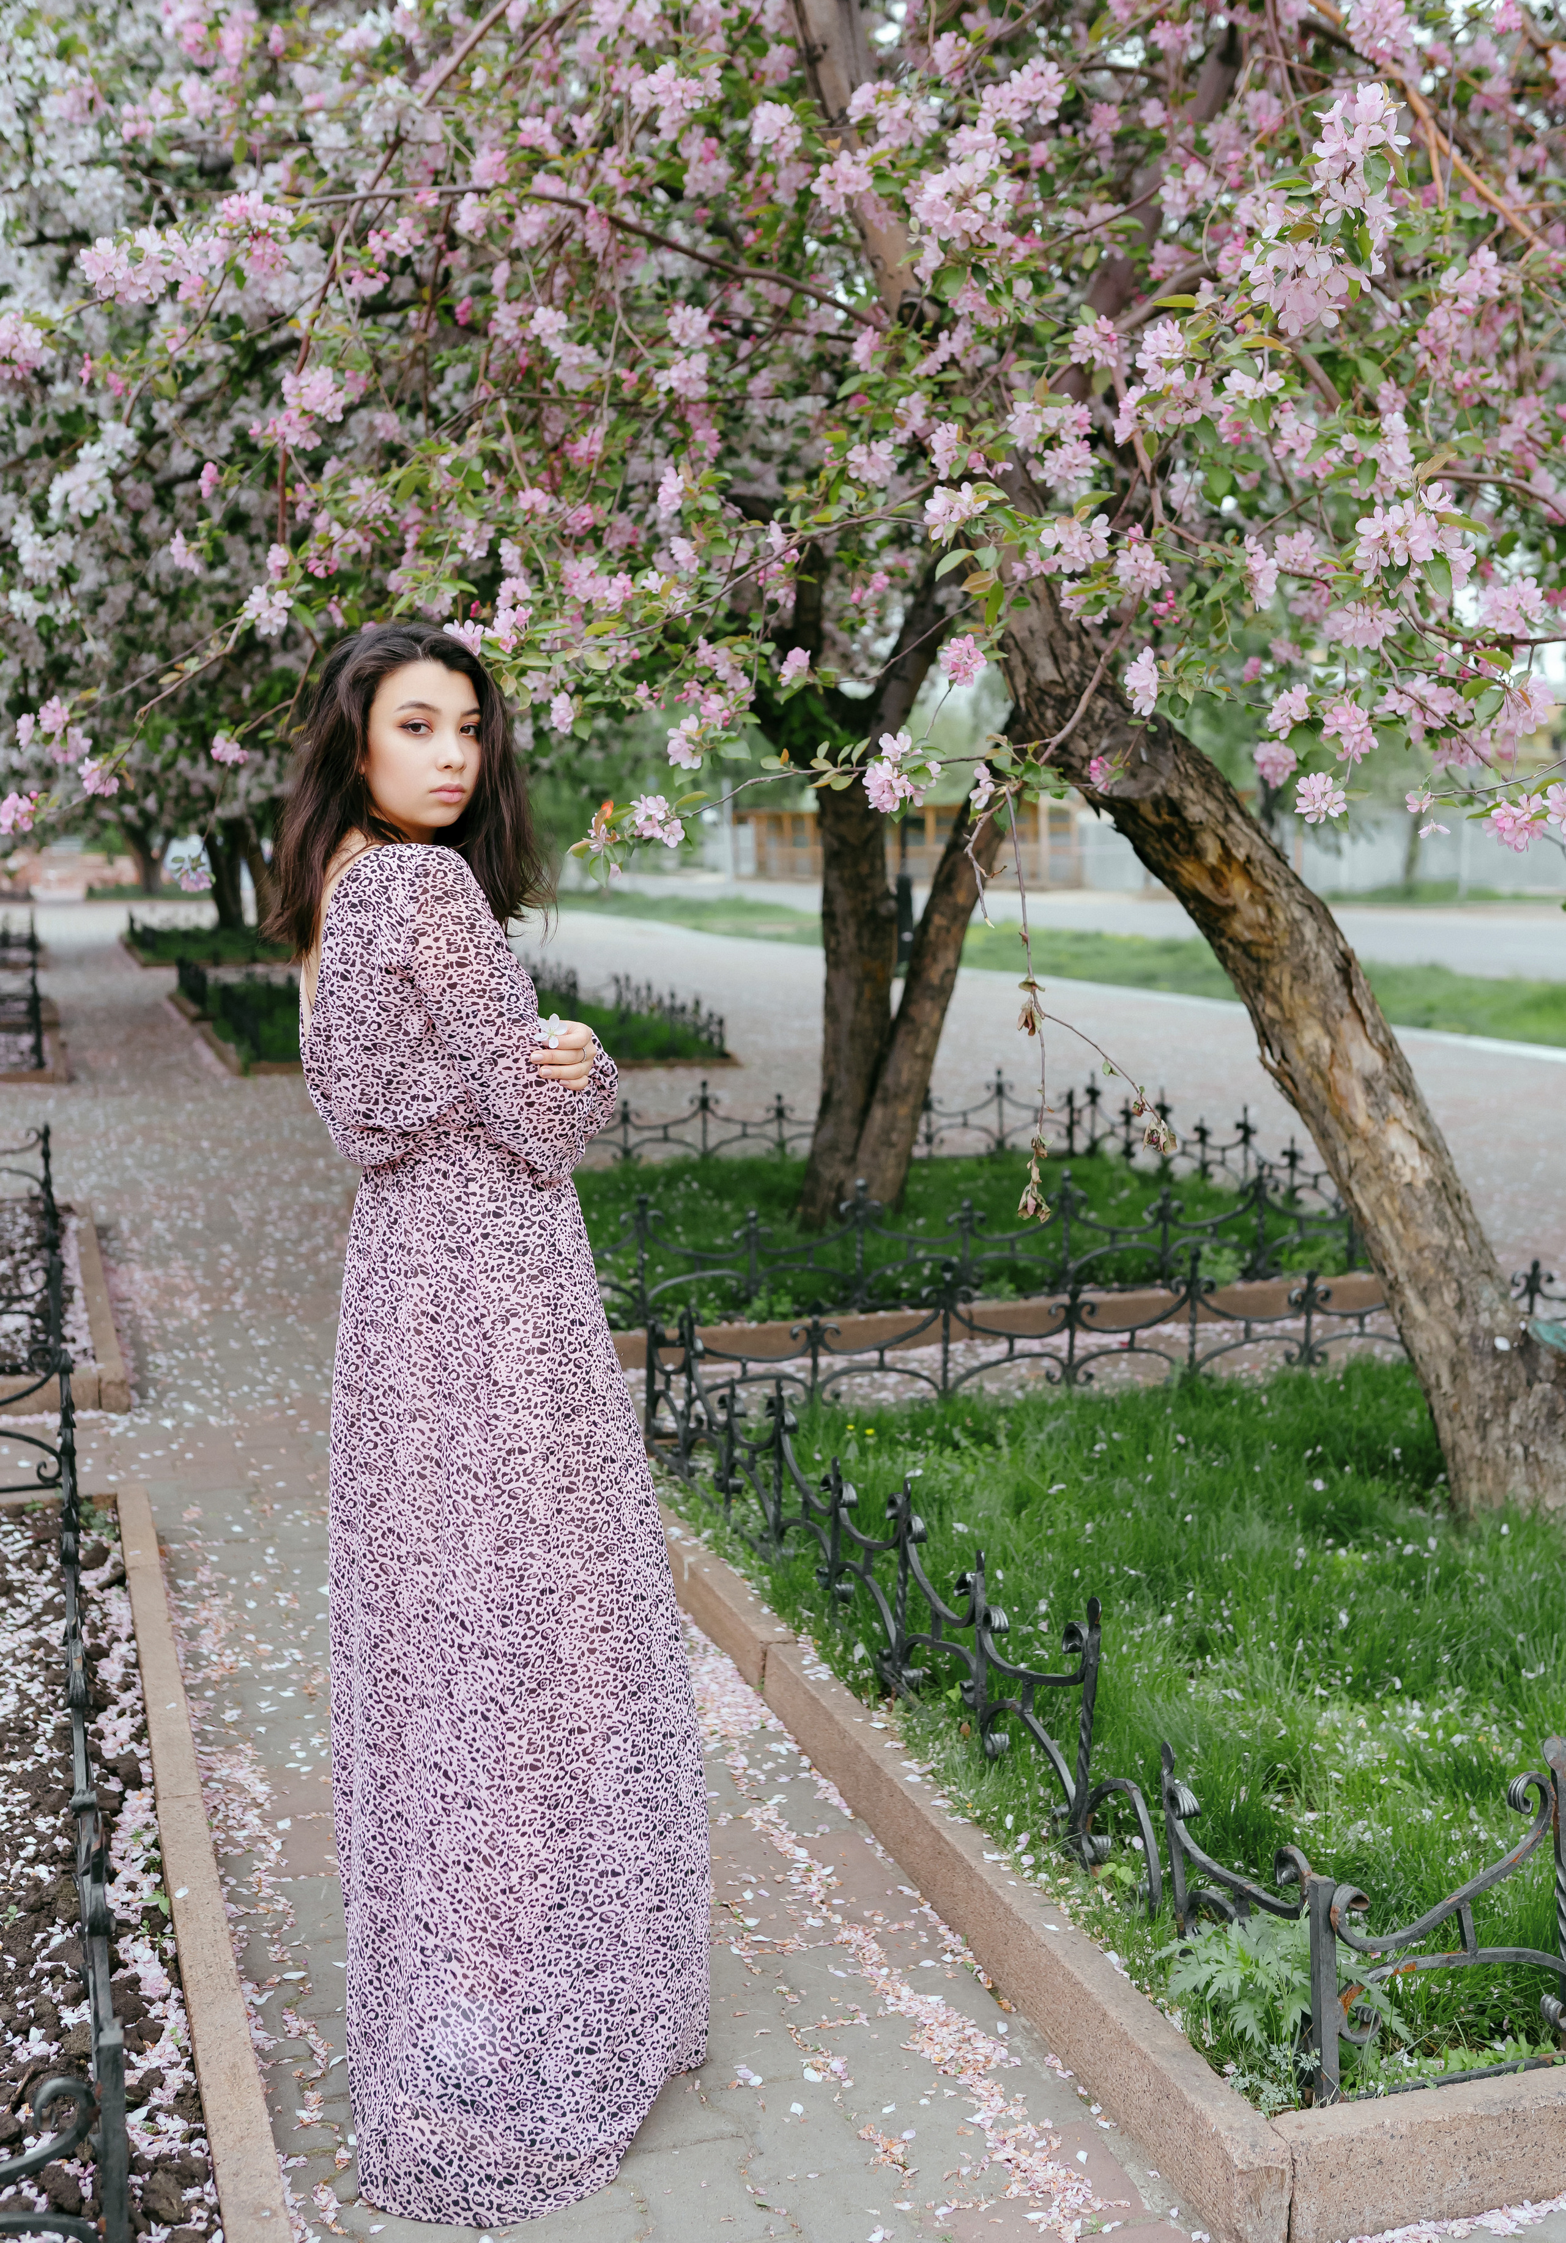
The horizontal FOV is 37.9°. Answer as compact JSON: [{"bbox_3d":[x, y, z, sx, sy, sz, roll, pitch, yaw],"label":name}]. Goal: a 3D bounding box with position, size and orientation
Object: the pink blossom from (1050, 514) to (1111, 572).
[{"bbox_3d":[0.404,-0.786,3.100,0.085,0.080,0.070,0,7,0],"label":"pink blossom"}]

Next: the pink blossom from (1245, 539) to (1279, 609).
[{"bbox_3d":[0.607,-0.697,2.900,0.044,0.091,0.070,2,8,11],"label":"pink blossom"}]

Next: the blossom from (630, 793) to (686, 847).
[{"bbox_3d":[-0.161,-0.390,2.950,0.071,0.071,0.060,0,7,0],"label":"blossom"}]

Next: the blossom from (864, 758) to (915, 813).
[{"bbox_3d":[0.142,-0.450,3.050,0.069,0.073,0.060,0,7,0],"label":"blossom"}]

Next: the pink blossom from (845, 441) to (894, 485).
[{"bbox_3d":[0.134,-1.010,3.500,0.076,0.070,0.062,0,7,0],"label":"pink blossom"}]

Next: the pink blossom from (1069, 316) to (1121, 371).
[{"bbox_3d":[0.478,-1.194,3.500,0.079,0.084,0.069,0,7,0],"label":"pink blossom"}]

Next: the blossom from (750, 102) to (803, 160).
[{"bbox_3d":[-0.010,-1.518,3.500,0.082,0.090,0.073,0,8,0],"label":"blossom"}]

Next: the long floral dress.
[{"bbox_3d":[-0.301,0.412,2.513,0.420,1.434,0.430,-3,8,-25],"label":"long floral dress"}]

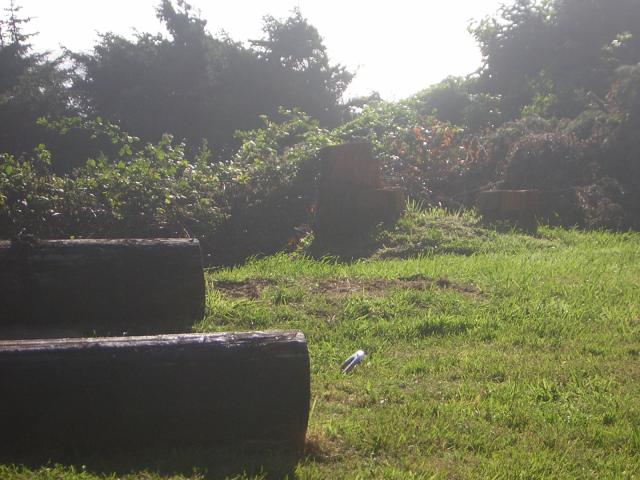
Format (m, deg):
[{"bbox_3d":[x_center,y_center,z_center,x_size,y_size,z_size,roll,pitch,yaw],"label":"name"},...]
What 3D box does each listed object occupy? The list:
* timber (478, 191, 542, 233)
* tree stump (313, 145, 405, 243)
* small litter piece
[{"bbox_3d":[1.529,-0.227,16.200,0.520,0.360,0.510,0,5,0],"label":"timber"},{"bbox_3d":[0.312,-0.351,15.400,0.680,0.800,0.660,0,5,0],"label":"tree stump"},{"bbox_3d":[0.155,0.578,9.500,0.110,0.110,0.120,0,5,0],"label":"small litter piece"}]

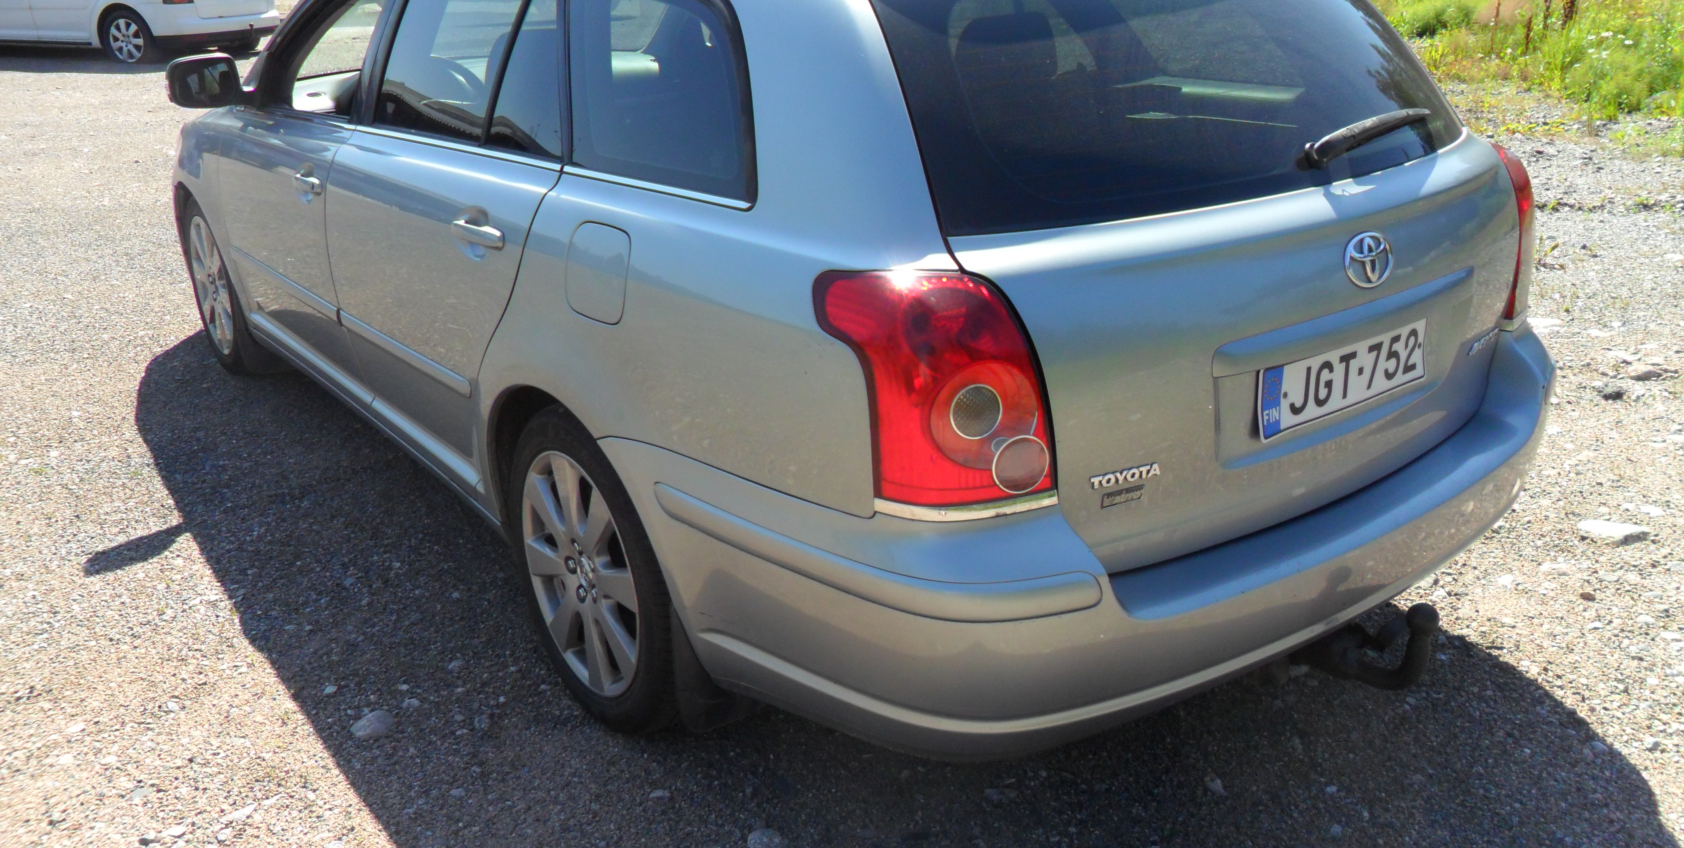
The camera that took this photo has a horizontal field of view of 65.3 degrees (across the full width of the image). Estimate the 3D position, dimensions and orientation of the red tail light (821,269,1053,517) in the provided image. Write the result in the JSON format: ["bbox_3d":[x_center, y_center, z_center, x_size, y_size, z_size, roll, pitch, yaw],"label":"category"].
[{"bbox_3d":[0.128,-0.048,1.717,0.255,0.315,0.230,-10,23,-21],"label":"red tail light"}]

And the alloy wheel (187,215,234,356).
[{"bbox_3d":[-2.085,-0.489,4.542,0.180,0.470,0.470,-17,26,-34],"label":"alloy wheel"}]

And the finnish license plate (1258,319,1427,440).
[{"bbox_3d":[0.785,-0.082,2.037,0.442,0.118,0.012,-17,20,-34],"label":"finnish license plate"}]

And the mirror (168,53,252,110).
[{"bbox_3d":[-1.699,-0.918,3.510,0.220,0.145,0.125,-17,26,-34],"label":"mirror"}]

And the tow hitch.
[{"bbox_3d":[0.836,0.334,2.126,0.090,0.180,0.245,-17,26,-34],"label":"tow hitch"}]

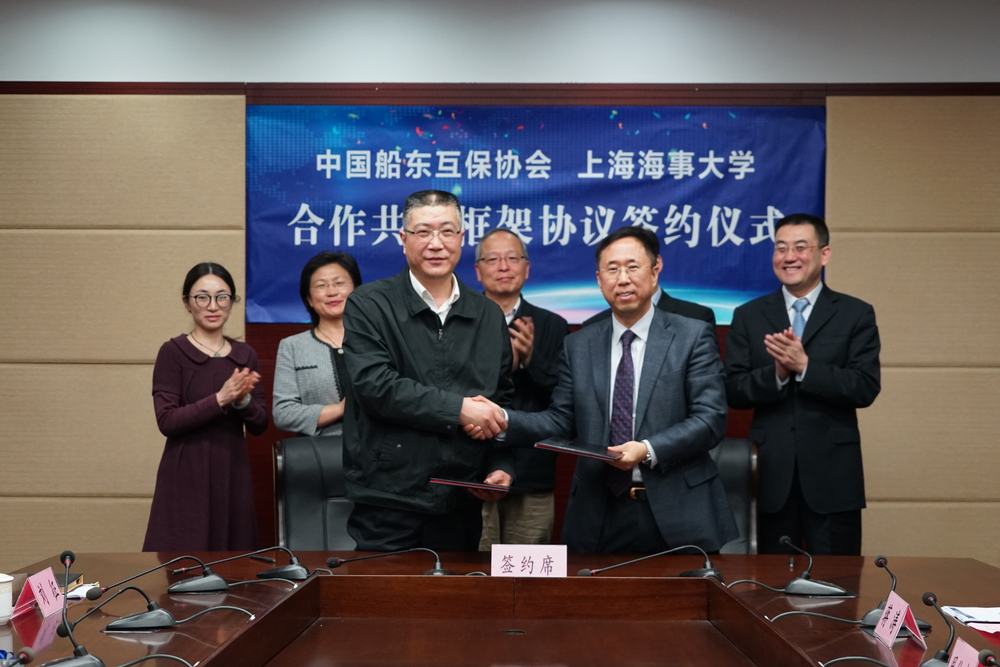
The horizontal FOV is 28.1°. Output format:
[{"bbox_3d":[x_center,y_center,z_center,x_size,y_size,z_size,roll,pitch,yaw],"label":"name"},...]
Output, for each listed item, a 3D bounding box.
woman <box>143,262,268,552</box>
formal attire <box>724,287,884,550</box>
[{"bbox_3d":[-0.945,0.570,6.420,0.430,1.600,0.400,0,0,-18],"label":"woman"},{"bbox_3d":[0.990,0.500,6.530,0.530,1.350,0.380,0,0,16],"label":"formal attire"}]

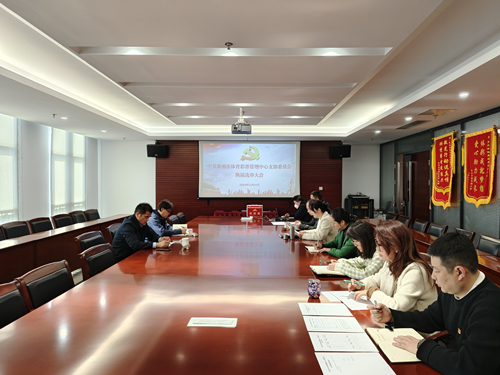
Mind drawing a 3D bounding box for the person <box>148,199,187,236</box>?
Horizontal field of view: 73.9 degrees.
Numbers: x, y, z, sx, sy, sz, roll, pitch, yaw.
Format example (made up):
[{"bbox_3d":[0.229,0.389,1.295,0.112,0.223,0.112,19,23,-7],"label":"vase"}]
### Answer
[{"bbox_3d":[-1.281,0.807,4.994,0.710,1.260,0.500,0,1,1],"label":"person"}]

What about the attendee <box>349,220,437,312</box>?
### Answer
[{"bbox_3d":[0.955,0.863,2.154,0.690,1.260,0.480,0,1,1],"label":"attendee"}]

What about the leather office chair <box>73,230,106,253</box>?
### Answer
[{"bbox_3d":[-1.538,1.004,3.740,0.580,0.960,0.500,0,1,1],"label":"leather office chair"}]

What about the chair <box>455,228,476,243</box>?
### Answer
[{"bbox_3d":[2.368,0.998,4.100,0.580,0.960,0.500,0,1,4],"label":"chair"}]

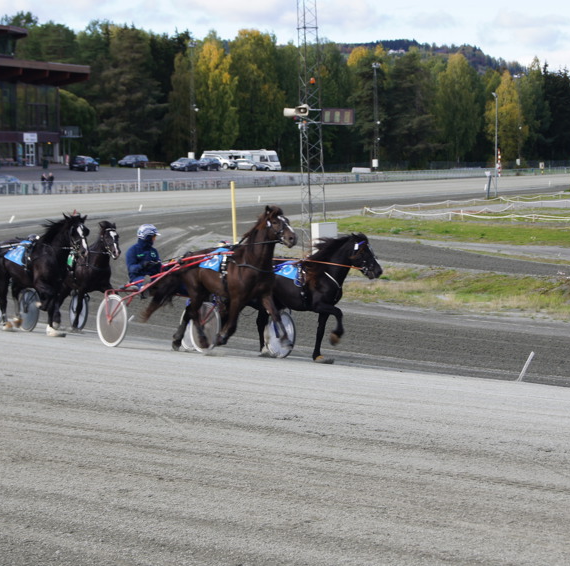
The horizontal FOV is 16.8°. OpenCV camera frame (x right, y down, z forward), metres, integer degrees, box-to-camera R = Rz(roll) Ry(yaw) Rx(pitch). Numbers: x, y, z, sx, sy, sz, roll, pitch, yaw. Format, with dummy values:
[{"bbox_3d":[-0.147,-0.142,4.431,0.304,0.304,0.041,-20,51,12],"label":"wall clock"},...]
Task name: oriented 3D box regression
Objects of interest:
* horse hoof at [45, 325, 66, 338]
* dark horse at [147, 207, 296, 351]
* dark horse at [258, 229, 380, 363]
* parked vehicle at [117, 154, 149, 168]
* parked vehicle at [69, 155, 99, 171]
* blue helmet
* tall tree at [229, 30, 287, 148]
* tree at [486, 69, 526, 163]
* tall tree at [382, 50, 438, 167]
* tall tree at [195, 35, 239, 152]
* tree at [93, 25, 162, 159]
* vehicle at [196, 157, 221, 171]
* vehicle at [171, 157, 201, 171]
[{"bbox_3d":[-3.455,0.732,29.200,0.160,0.190,0.230,-3,5,-36],"label":"horse hoof"},{"bbox_3d":[-0.856,-0.064,24.900,0.680,1.970,2.600,-3,5,-38],"label":"dark horse"},{"bbox_3d":[0.441,0.175,27.100,0.650,1.830,2.450,-4,5,-42],"label":"dark horse"},{"bbox_3d":[-17.023,-13.671,218.000,1.750,1.450,4.400,2,4,27],"label":"parked vehicle"},{"bbox_3d":[-19.653,-11.726,190.000,1.770,1.530,4.300,1,4,16],"label":"parked vehicle"},{"bbox_3d":[-1.939,-0.716,27.400,0.310,0.210,0.240,1,4,22],"label":"blue helmet"},{"bbox_3d":[-3.723,-24.910,262.000,7.600,18.600,7.600,0,4,0],"label":"tall tree"},{"bbox_3d":[34.750,-25.925,305.000,6.000,15.200,6.000,0,4,0],"label":"tree"},{"bbox_3d":[16.344,-22.882,255.000,7.100,15.812,7.100,0,4,0],"label":"tall tree"},{"bbox_3d":[-9.273,-24.707,262.000,6.000,18.200,6.000,0,4,0],"label":"tall tree"},{"bbox_3d":[-18.788,-22.612,232.000,8.400,16.423,8.400,0,4,0],"label":"tree"},{"bbox_3d":[-8.873,-13.712,223.000,1.780,1.470,4.300,2,4,22],"label":"vehicle"},{"bbox_3d":[-11.311,-13.494,220.000,1.780,1.460,4.400,2,4,23],"label":"vehicle"}]

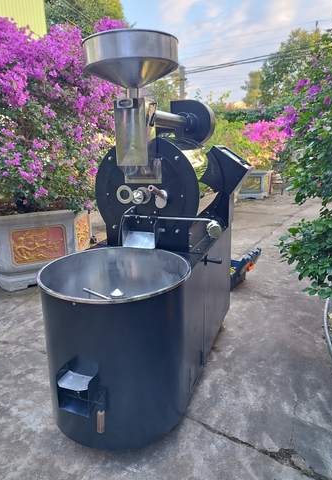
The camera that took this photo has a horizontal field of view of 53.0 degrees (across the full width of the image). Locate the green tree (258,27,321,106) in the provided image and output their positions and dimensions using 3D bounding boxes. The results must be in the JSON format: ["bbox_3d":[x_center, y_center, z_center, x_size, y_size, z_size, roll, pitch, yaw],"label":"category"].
[{"bbox_3d":[7.641,-8.691,20.475,4.600,7.638,4.400,-1,15,0],"label":"green tree"}]

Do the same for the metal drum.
[{"bbox_3d":[-0.269,0.553,1.909,0.820,0.800,0.860,-1,15,0],"label":"metal drum"}]

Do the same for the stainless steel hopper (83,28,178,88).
[{"bbox_3d":[-0.184,-0.948,1.826,0.521,0.215,0.521,-1,15,0],"label":"stainless steel hopper"}]

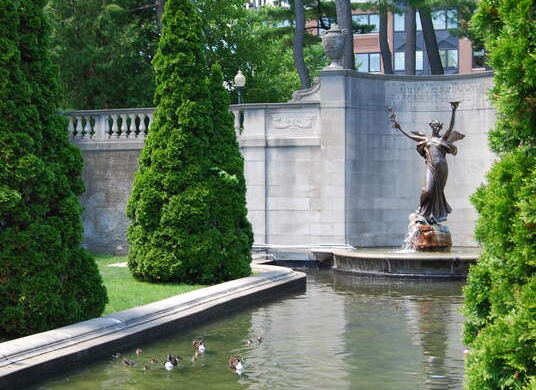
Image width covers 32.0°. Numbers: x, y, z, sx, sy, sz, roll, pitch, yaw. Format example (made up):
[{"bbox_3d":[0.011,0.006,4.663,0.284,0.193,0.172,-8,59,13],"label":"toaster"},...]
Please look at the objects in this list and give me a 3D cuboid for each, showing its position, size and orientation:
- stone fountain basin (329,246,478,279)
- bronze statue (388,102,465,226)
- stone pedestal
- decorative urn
[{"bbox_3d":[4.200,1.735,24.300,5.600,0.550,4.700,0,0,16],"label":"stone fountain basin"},{"bbox_3d":[4.375,-0.870,25.750,2.000,3.400,1.150,0,0,16],"label":"bronze statue"},{"bbox_3d":[4.480,1.090,25.750,1.180,0.940,1.100,0,0,16],"label":"stone pedestal"},{"bbox_3d":[1.885,-4.240,26.500,0.770,1.250,0.720,0,0,0],"label":"decorative urn"}]

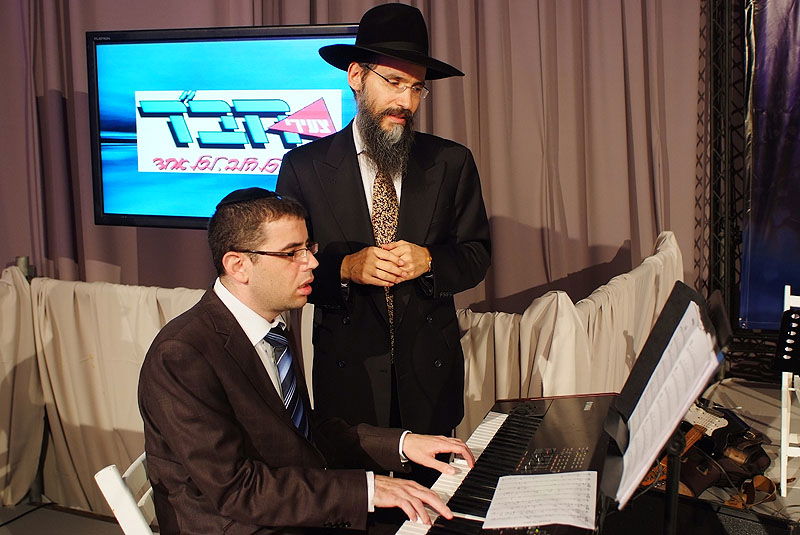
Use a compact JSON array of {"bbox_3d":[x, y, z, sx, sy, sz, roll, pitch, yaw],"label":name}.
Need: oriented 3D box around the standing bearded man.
[{"bbox_3d":[-0.035,0.235,2.510,0.560,1.830,0.400,-2,8,-14],"label":"standing bearded man"}]

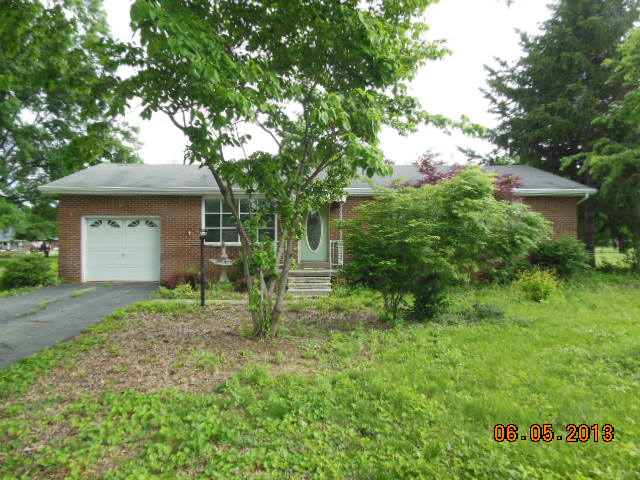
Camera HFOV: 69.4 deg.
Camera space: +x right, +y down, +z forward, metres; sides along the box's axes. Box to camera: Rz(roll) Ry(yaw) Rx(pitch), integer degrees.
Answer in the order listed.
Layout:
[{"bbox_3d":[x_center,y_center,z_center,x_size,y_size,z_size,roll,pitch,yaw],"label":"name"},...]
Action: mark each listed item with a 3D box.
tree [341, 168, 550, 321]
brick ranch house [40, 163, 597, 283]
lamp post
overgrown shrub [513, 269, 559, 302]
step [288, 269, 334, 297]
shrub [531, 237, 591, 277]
[{"bbox_3d":[2.670,0.060,9.850,4.450,3.250,3.600,0,0,-1],"label":"tree"},{"bbox_3d":[-0.100,-0.880,18.850,17.450,4.500,8.800,0,0,-1],"label":"brick ranch house"},{"bbox_3d":[-2.930,0.680,11.500,0.210,1.950,0.210,0,0,-1],"label":"lamp post"},{"bbox_3d":[5.330,1.120,11.450,1.130,0.850,1.050,0,0,-1],"label":"overgrown shrub"},{"bbox_3d":[-0.250,1.200,13.200,1.320,0.740,1.100,0,0,-1],"label":"step"},{"bbox_3d":[7.230,0.520,13.850,1.800,1.280,1.600,0,0,-1],"label":"shrub"}]

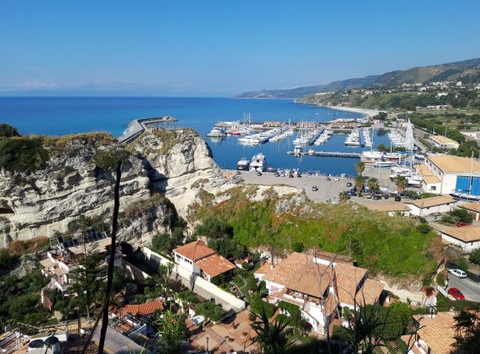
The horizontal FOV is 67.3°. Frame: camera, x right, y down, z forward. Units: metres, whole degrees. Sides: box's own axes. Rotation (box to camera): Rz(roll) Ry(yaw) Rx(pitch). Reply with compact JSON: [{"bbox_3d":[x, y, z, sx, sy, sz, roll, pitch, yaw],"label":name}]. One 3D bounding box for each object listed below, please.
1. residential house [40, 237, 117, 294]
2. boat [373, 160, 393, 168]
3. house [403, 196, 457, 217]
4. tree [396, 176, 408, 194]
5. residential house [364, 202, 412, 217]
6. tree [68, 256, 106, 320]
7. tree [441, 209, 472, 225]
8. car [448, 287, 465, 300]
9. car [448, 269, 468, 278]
[{"bbox_3d":[-46.079,24.333,102.676,18.000,7.500,13.000,-8,15,-31],"label":"residential house"},{"bbox_3d":[110.413,-10.035,276.831,14.000,4.800,4.200,1,13,5],"label":"boat"},{"bbox_3d":[91.101,13.237,172.642,28.000,5.000,10.600,-6,14,-27],"label":"house"},{"bbox_3d":[92.598,5.137,205.217,6.300,10.000,6.300,0,13,0],"label":"tree"},{"bbox_3d":[67.527,14.733,166.085,20.500,4.800,9.500,1,13,2],"label":"residential house"},{"bbox_3d":[-32.765,23.278,76.581,7.300,15.000,7.300,0,13,0],"label":"tree"},{"bbox_3d":[92.154,16.215,152.492,11.500,5.500,8.000,0,13,0],"label":"tree"},{"bbox_3d":[58.936,31.751,98.000,1.680,1.450,3.900,-8,15,-31],"label":"car"},{"bbox_3d":[59.676,26.302,98.475,1.780,1.500,4.250,-8,15,-32],"label":"car"}]

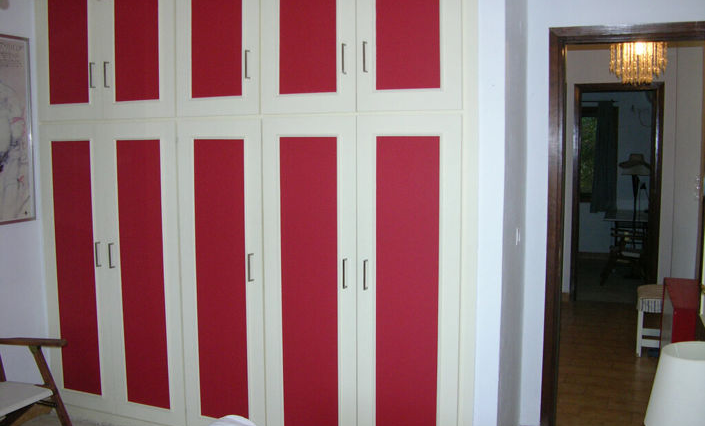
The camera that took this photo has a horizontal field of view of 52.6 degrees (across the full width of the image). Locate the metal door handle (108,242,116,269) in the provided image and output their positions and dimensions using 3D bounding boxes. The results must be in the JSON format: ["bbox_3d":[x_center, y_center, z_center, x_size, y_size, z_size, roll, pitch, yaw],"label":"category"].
[{"bbox_3d":[-1.274,0.227,3.784,0.010,0.133,0.034,2,6,24],"label":"metal door handle"}]

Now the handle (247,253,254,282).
[{"bbox_3d":[-0.484,0.262,3.424,0.010,0.135,0.040,2,6,24],"label":"handle"}]

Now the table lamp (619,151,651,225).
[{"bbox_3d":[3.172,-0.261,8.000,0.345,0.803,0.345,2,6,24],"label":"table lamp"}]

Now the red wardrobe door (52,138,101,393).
[{"bbox_3d":[-1.510,0.306,3.934,0.278,1.394,0.030,2,6,24],"label":"red wardrobe door"}]

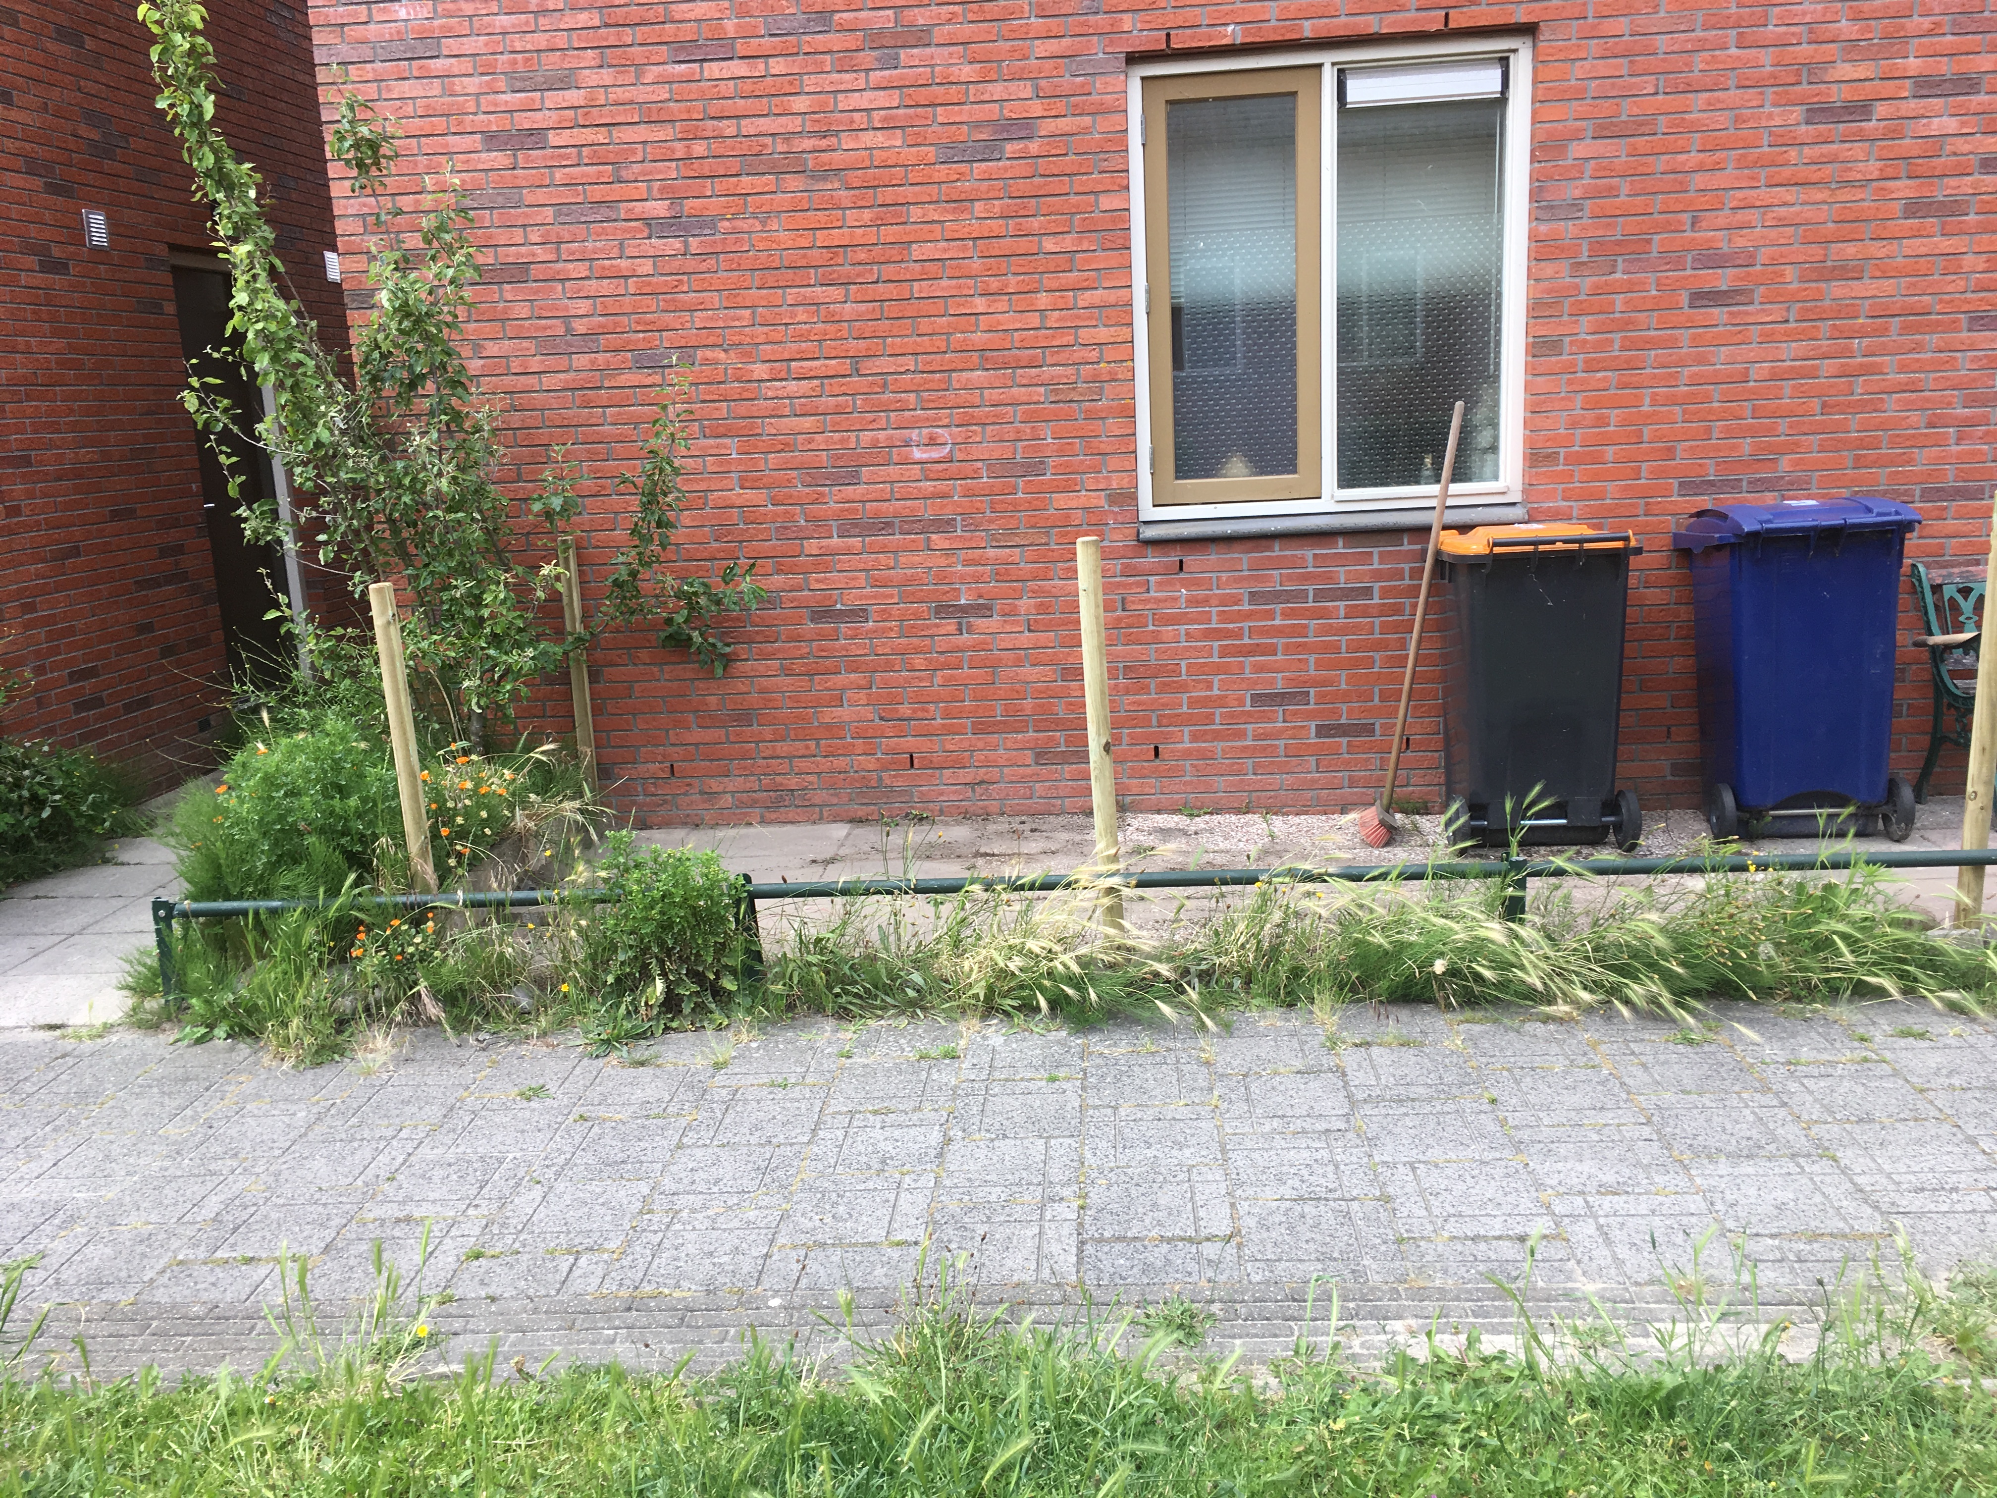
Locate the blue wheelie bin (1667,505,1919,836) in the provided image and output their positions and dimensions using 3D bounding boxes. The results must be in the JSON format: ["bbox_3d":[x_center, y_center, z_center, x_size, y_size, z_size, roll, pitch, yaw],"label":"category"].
[{"bbox_3d":[2.555,-0.265,5.426,0.573,1.075,0.673,-2,14,4],"label":"blue wheelie bin"}]

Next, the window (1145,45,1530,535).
[{"bbox_3d":[1.102,-1.509,5.591,1.296,1.558,0.121,-2,14,4],"label":"window"}]

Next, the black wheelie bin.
[{"bbox_3d":[1.742,-0.219,5.493,0.543,1.045,0.623,-2,14,4],"label":"black wheelie bin"}]

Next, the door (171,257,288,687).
[{"bbox_3d":[-3.632,-1.228,7.944,0.080,2.070,0.824,-2,14,4],"label":"door"}]

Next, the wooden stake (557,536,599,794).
[{"bbox_3d":[-1.480,-0.272,5.897,0.055,0.945,0.055,-2,14,4],"label":"wooden stake"}]

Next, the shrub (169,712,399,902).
[{"bbox_3d":[-2.256,0.193,5.276,0.714,0.603,0.573,-2,14,4],"label":"shrub"}]

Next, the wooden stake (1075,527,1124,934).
[{"bbox_3d":[0.278,0.000,4.620,0.064,1.156,0.064,-2,14,4],"label":"wooden stake"}]

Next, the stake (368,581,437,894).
[{"bbox_3d":[-1.679,0.002,4.754,0.065,0.945,0.065,-2,14,4],"label":"stake"}]

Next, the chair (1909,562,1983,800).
[{"bbox_3d":[3.397,-0.178,5.380,0.643,0.824,0.563,-4,14,-3],"label":"chair"}]

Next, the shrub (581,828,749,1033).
[{"bbox_3d":[-0.887,0.451,4.469,0.432,0.492,0.392,-2,14,4],"label":"shrub"}]

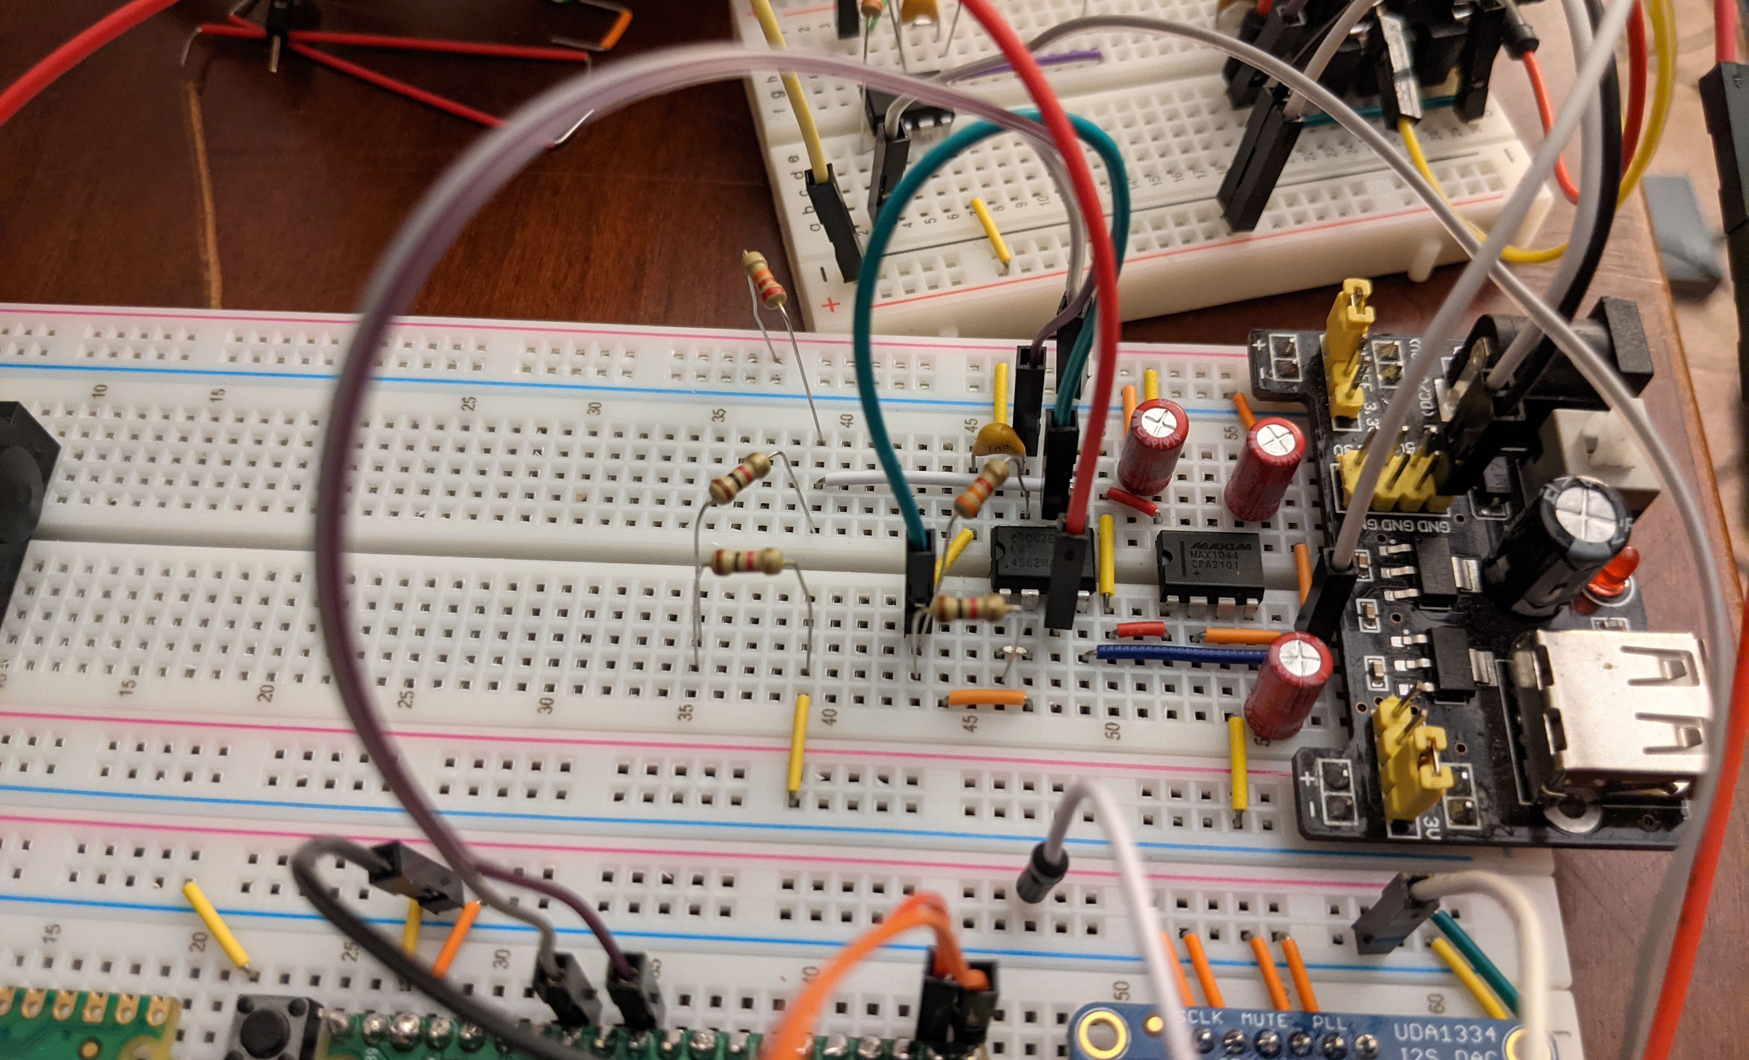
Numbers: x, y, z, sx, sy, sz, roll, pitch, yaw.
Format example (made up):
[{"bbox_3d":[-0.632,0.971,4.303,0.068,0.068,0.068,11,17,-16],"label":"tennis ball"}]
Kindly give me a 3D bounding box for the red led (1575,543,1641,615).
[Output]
[{"bbox_3d":[0.067,0.004,0.123,0.004,0.005,0.004,2,59,0],"label":"red led"}]

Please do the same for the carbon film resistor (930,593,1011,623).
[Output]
[{"bbox_3d":[0.008,0.007,0.116,0.006,0.002,0.002,-1,59,1],"label":"carbon film resistor"}]

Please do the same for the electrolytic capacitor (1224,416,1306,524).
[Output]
[{"bbox_3d":[0.037,-0.006,0.129,0.005,0.011,0.005,2,59,0],"label":"electrolytic capacitor"}]

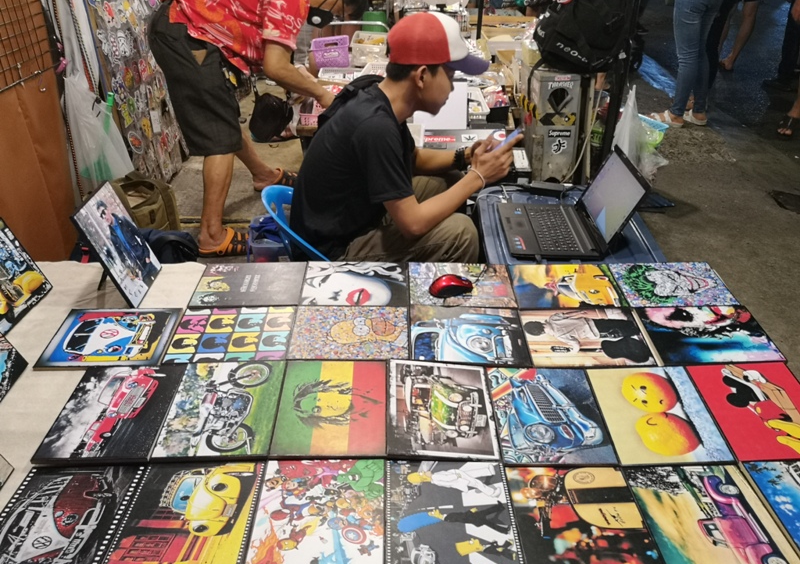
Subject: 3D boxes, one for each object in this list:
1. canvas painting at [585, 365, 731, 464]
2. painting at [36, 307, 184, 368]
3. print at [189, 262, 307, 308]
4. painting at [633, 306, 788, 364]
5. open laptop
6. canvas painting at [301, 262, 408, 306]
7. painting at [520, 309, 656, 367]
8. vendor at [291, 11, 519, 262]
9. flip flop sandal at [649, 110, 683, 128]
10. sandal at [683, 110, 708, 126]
[{"bbox_3d":[0.489,0.253,1.243,0.203,0.016,0.258,0,32,0],"label":"canvas painting"},{"bbox_3d":[-0.631,0.127,1.420,0.258,0.016,0.203,0,32,-1],"label":"painting"},{"bbox_3d":[-0.374,0.011,1.628,0.258,0.016,0.203,-1,32,-1],"label":"print"},{"bbox_3d":[0.685,0.122,1.452,0.258,0.016,0.203,0,32,0],"label":"painting"},{"bbox_3d":[0.524,-0.260,2.034,0.360,0.238,0.377,1,33,1],"label":"open laptop"},{"bbox_3d":[-0.106,0.007,1.585,0.254,0.010,0.199,0,33,0],"label":"canvas painting"},{"bbox_3d":[0.403,0.122,1.406,0.254,0.010,0.199,0,33,0],"label":"painting"},{"bbox_3d":[0.005,-0.251,2.010,0.690,1.102,0.520,-2,33,-4],"label":"vendor"},{"bbox_3d":[1.829,-1.117,4.450,0.245,0.085,0.090,15,35,23],"label":"flip flop sandal"},{"bbox_3d":[1.929,-1.078,4.267,0.240,0.070,0.090,22,39,30],"label":"sandal"}]

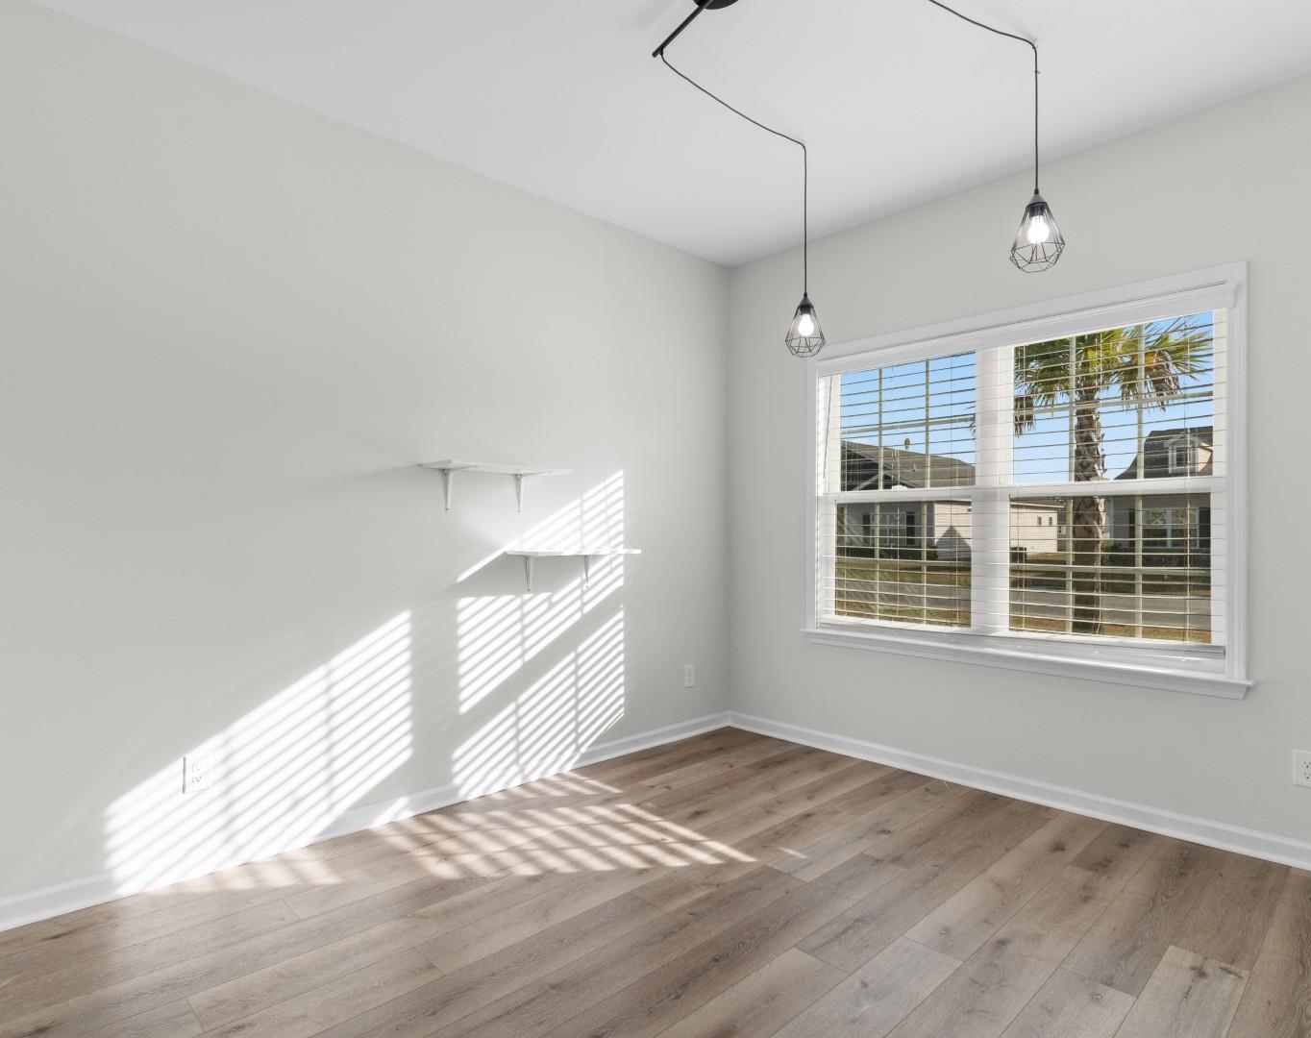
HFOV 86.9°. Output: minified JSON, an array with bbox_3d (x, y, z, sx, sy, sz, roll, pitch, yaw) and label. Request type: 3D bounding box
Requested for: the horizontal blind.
[{"bbox_3d":[1.494,-0.146,3.147,1.710,1.284,0.065,0,-1,44],"label":"horizontal blind"}]

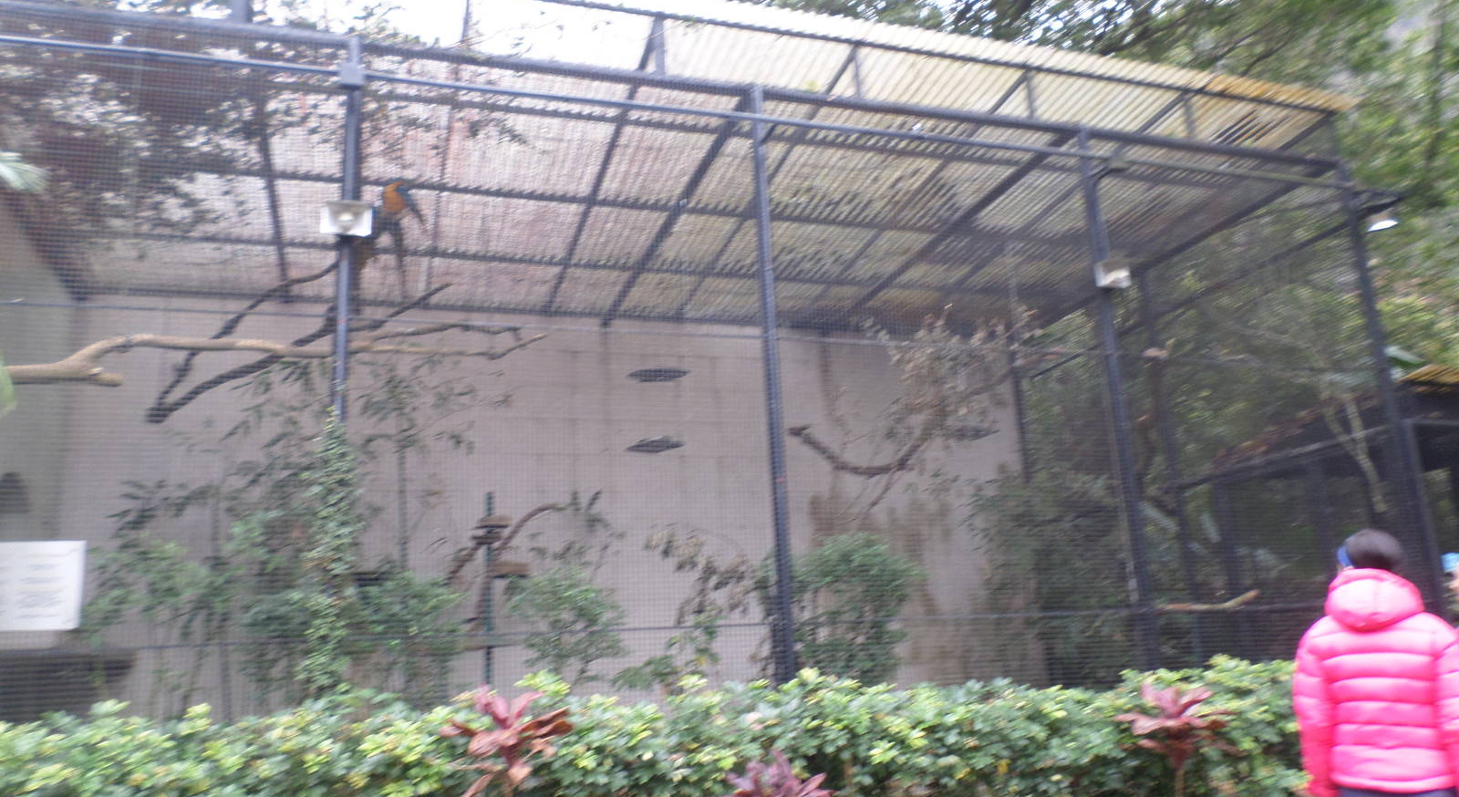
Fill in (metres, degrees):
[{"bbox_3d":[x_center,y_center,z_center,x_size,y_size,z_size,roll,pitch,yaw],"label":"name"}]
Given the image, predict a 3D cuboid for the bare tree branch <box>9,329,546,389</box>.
[{"bbox_3d":[-2.593,-0.217,6.000,3.050,0.360,0.320,-1,-14,-7],"label":"bare tree branch"}]

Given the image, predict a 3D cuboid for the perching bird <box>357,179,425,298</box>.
[{"bbox_3d":[-2.011,-0.943,6.250,0.350,0.720,0.340,-9,-15,24],"label":"perching bird"}]

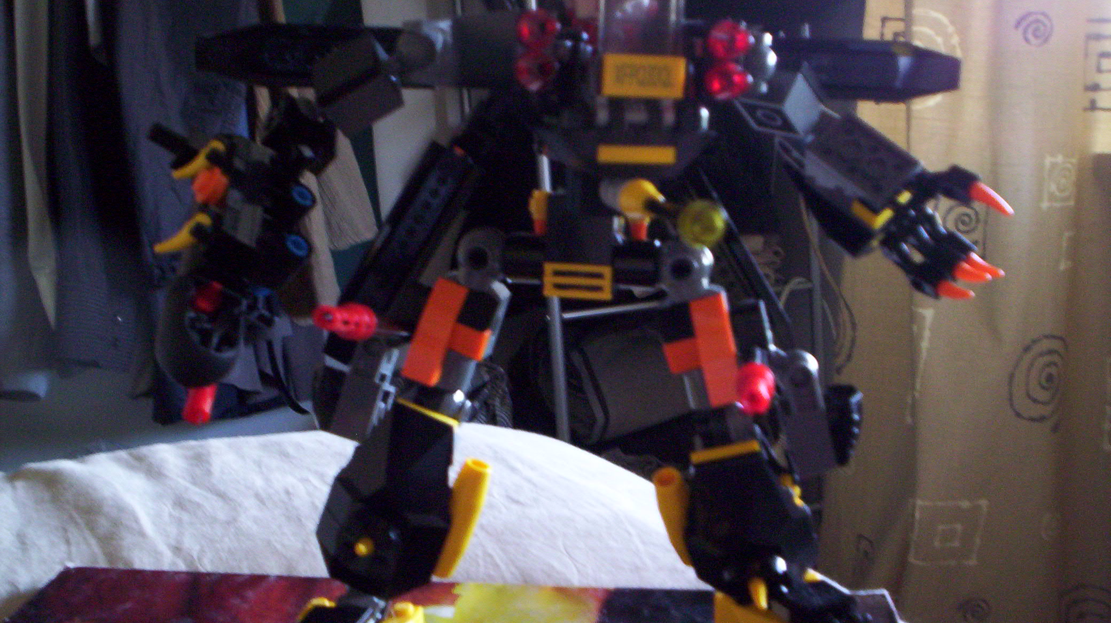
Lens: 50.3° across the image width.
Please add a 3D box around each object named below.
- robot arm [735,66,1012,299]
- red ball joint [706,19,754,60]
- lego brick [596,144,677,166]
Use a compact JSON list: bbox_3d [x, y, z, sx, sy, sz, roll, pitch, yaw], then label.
[{"bbox_3d":[0.066,-0.028,0.252,0.061,0.028,0.024,36,3,21],"label":"robot arm"},{"bbox_3d":[0.035,-0.054,0.235,0.008,0.008,0.007,1,13,-10],"label":"red ball joint"},{"bbox_3d":[0.017,-0.032,0.245,0.016,0.004,0.005,1,13,-10],"label":"lego brick"}]

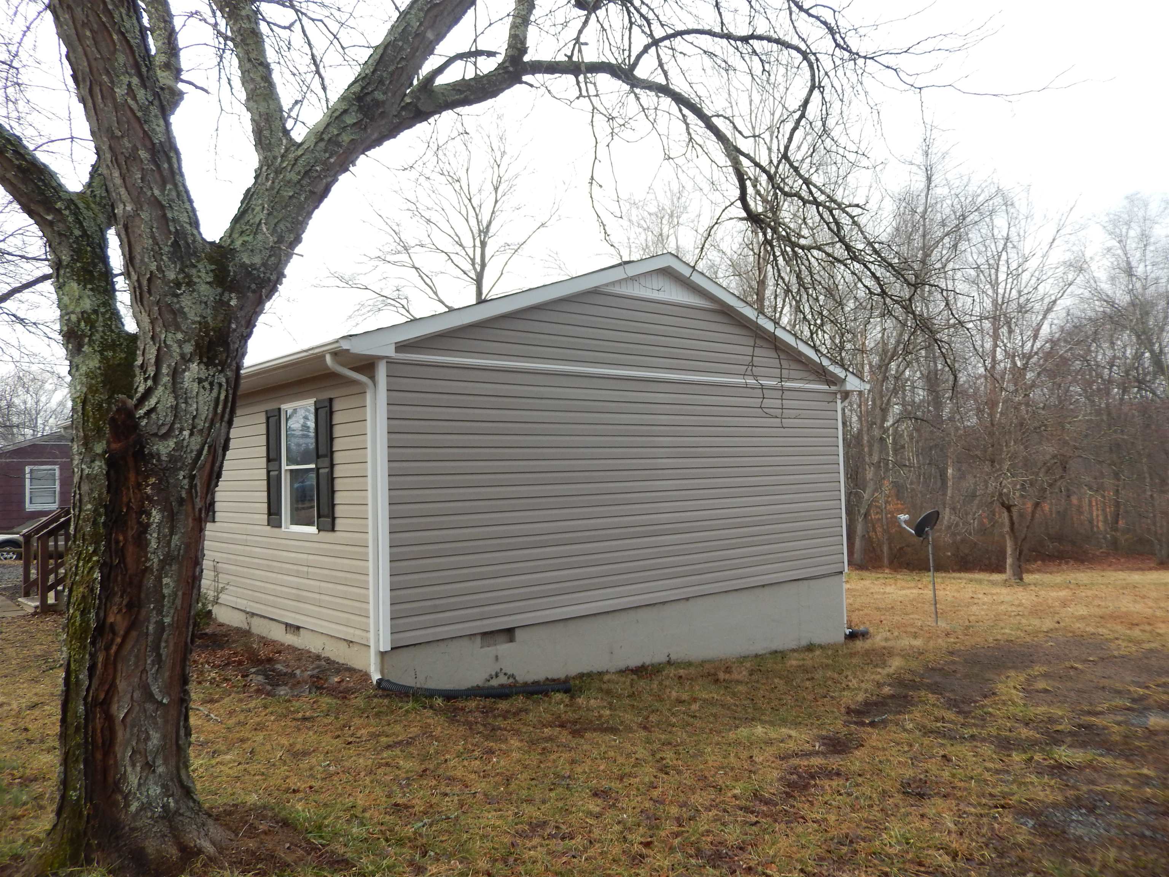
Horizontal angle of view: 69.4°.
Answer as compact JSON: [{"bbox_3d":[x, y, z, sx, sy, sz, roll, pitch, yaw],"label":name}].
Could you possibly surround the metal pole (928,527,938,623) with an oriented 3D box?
[{"bbox_3d":[5.661,2.237,13.683,0.060,1.540,0.060,-3,-2,0],"label":"metal pole"}]

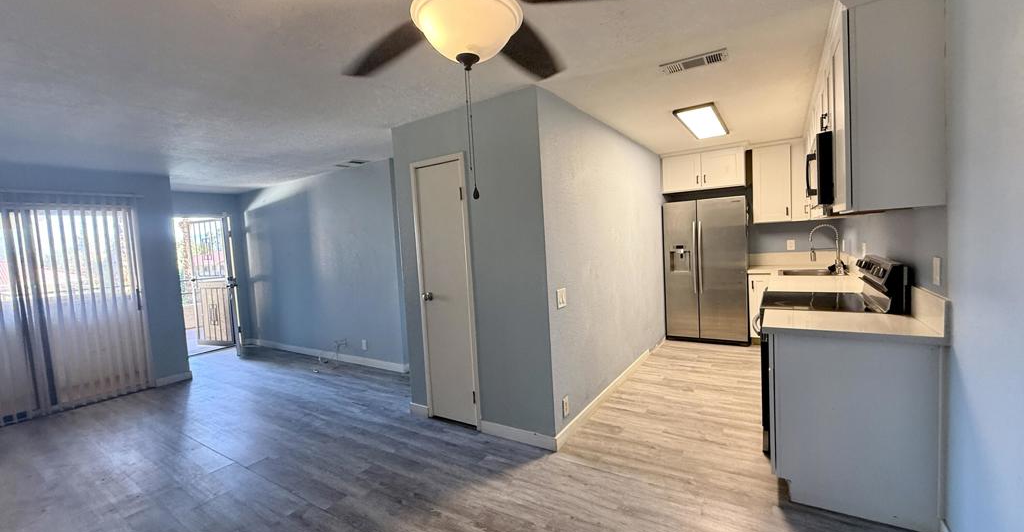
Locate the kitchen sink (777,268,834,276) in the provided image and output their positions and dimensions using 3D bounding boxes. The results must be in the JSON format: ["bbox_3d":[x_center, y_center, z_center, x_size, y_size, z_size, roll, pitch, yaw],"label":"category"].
[{"bbox_3d":[3.182,0.161,4.482,0.480,0.200,0.740,-1,4,33],"label":"kitchen sink"}]

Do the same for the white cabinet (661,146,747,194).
[{"bbox_3d":[2.480,-1.199,5.308,0.910,0.470,0.620,-1,4,33],"label":"white cabinet"}]

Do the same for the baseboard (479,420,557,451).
[{"bbox_3d":[0.033,1.207,2.960,0.650,0.087,0.015,-1,4,33],"label":"baseboard"}]

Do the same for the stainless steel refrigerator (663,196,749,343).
[{"bbox_3d":[2.552,0.059,5.375,0.910,1.785,0.800,-1,4,33],"label":"stainless steel refrigerator"}]

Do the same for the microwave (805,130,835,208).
[{"bbox_3d":[2.116,-0.586,2.587,0.420,0.410,0.760,-1,4,33],"label":"microwave"}]

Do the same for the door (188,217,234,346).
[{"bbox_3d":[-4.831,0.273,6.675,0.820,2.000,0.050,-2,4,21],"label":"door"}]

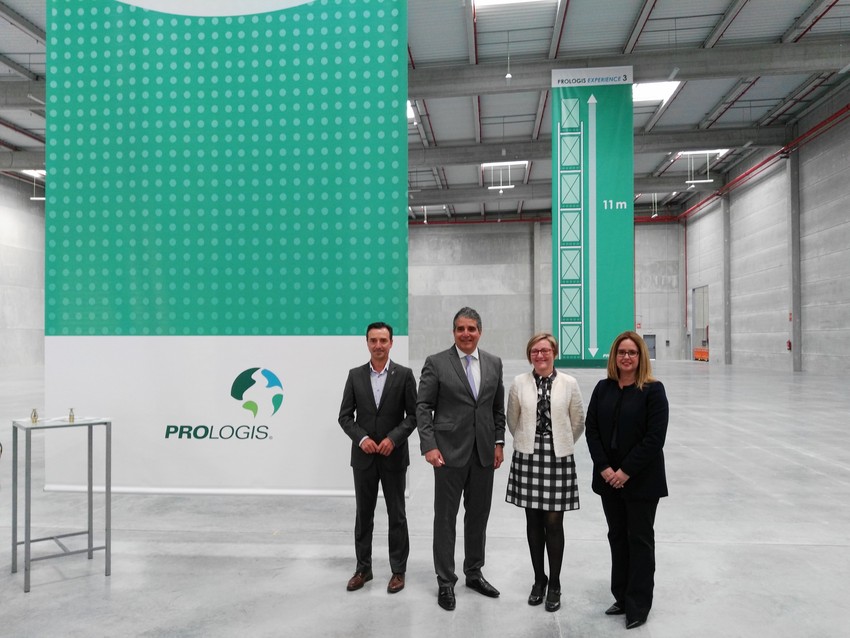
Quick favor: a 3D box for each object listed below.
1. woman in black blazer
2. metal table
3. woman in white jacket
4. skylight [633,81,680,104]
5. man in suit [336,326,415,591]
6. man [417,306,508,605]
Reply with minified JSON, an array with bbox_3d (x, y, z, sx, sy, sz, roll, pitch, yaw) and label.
[{"bbox_3d":[1.192,0.908,4.065,0.490,1.664,0.380,-1,-2,22],"label":"woman in black blazer"},{"bbox_3d":[-2.529,1.245,4.795,0.525,1.065,0.515,1,-2,-39],"label":"metal table"},{"bbox_3d":[0.751,0.921,4.295,0.490,1.656,0.360,-1,-2,13],"label":"woman in white jacket"},{"bbox_3d":[9.800,-10.200,30.850,2.600,0.200,2.900,0,-2,6],"label":"skylight"},{"bbox_3d":[-0.312,0.892,4.587,0.530,1.740,0.360,0,-2,8],"label":"man in suit"},{"bbox_3d":[0.227,0.837,4.378,0.560,1.832,0.400,0,-2,-20],"label":"man"}]

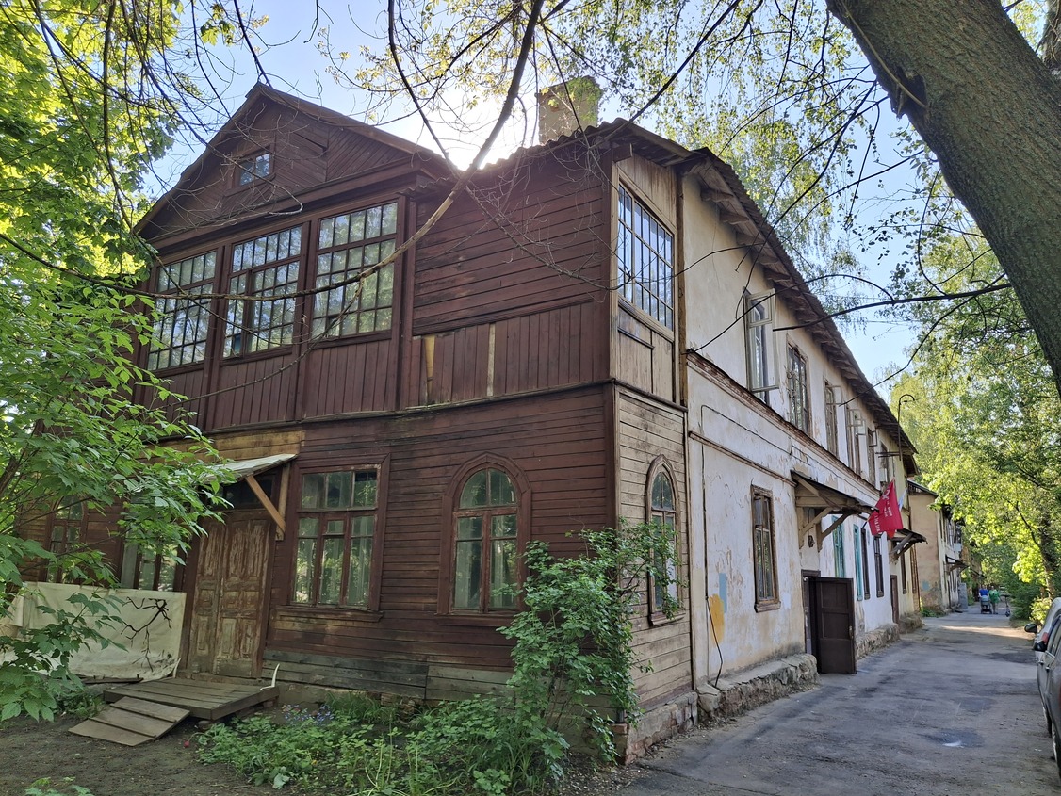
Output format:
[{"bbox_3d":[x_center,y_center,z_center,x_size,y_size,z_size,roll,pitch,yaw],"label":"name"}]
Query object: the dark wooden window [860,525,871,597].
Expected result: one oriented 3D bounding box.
[{"bbox_3d":[8.675,4.288,19.927,0.170,1.806,0.785,-7,-16,31],"label":"dark wooden window"}]

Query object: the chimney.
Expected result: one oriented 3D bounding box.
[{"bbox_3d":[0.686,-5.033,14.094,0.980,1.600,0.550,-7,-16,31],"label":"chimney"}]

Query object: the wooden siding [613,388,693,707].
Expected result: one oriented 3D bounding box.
[{"bbox_3d":[1.359,1.594,8.373,0.100,3.150,2.100,-7,-15,30],"label":"wooden siding"}]

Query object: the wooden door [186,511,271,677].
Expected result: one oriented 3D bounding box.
[{"bbox_3d":[-4.099,2.644,10.401,1.450,2.050,0.120,-7,-15,32],"label":"wooden door"}]

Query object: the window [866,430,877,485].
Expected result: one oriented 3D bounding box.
[{"bbox_3d":[10.154,1.780,22.892,0.170,1.727,1.052,-7,-16,31],"label":"window"}]

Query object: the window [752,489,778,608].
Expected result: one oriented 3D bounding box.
[{"bbox_3d":[3.708,2.374,12.193,0.170,1.868,1.193,-7,-16,31],"label":"window"}]

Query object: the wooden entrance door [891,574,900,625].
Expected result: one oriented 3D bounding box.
[{"bbox_3d":[12.289,6.905,25.943,0.120,1.800,1.200,-7,-15,30],"label":"wooden entrance door"}]

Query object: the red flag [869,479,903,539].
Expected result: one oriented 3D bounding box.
[{"bbox_3d":[9.777,3.056,21.066,0.850,1.550,0.250,-7,-15,30],"label":"red flag"}]

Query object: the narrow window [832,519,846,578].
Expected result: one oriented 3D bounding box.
[{"bbox_3d":[7.203,3.765,17.816,0.130,1.850,1.220,-7,-15,30],"label":"narrow window"}]

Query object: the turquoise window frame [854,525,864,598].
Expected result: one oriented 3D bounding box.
[{"bbox_3d":[8.135,4.084,19.085,0.170,1.806,0.785,-7,-16,31],"label":"turquoise window frame"}]

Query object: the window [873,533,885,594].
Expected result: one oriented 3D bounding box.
[{"bbox_3d":[10.644,5.137,23.395,0.130,1.850,1.320,-7,-15,30],"label":"window"}]

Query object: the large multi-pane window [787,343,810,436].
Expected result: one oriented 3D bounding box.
[{"bbox_3d":[5.483,-0.135,15.750,0.130,1.700,1.420,-7,-15,30],"label":"large multi-pane window"}]

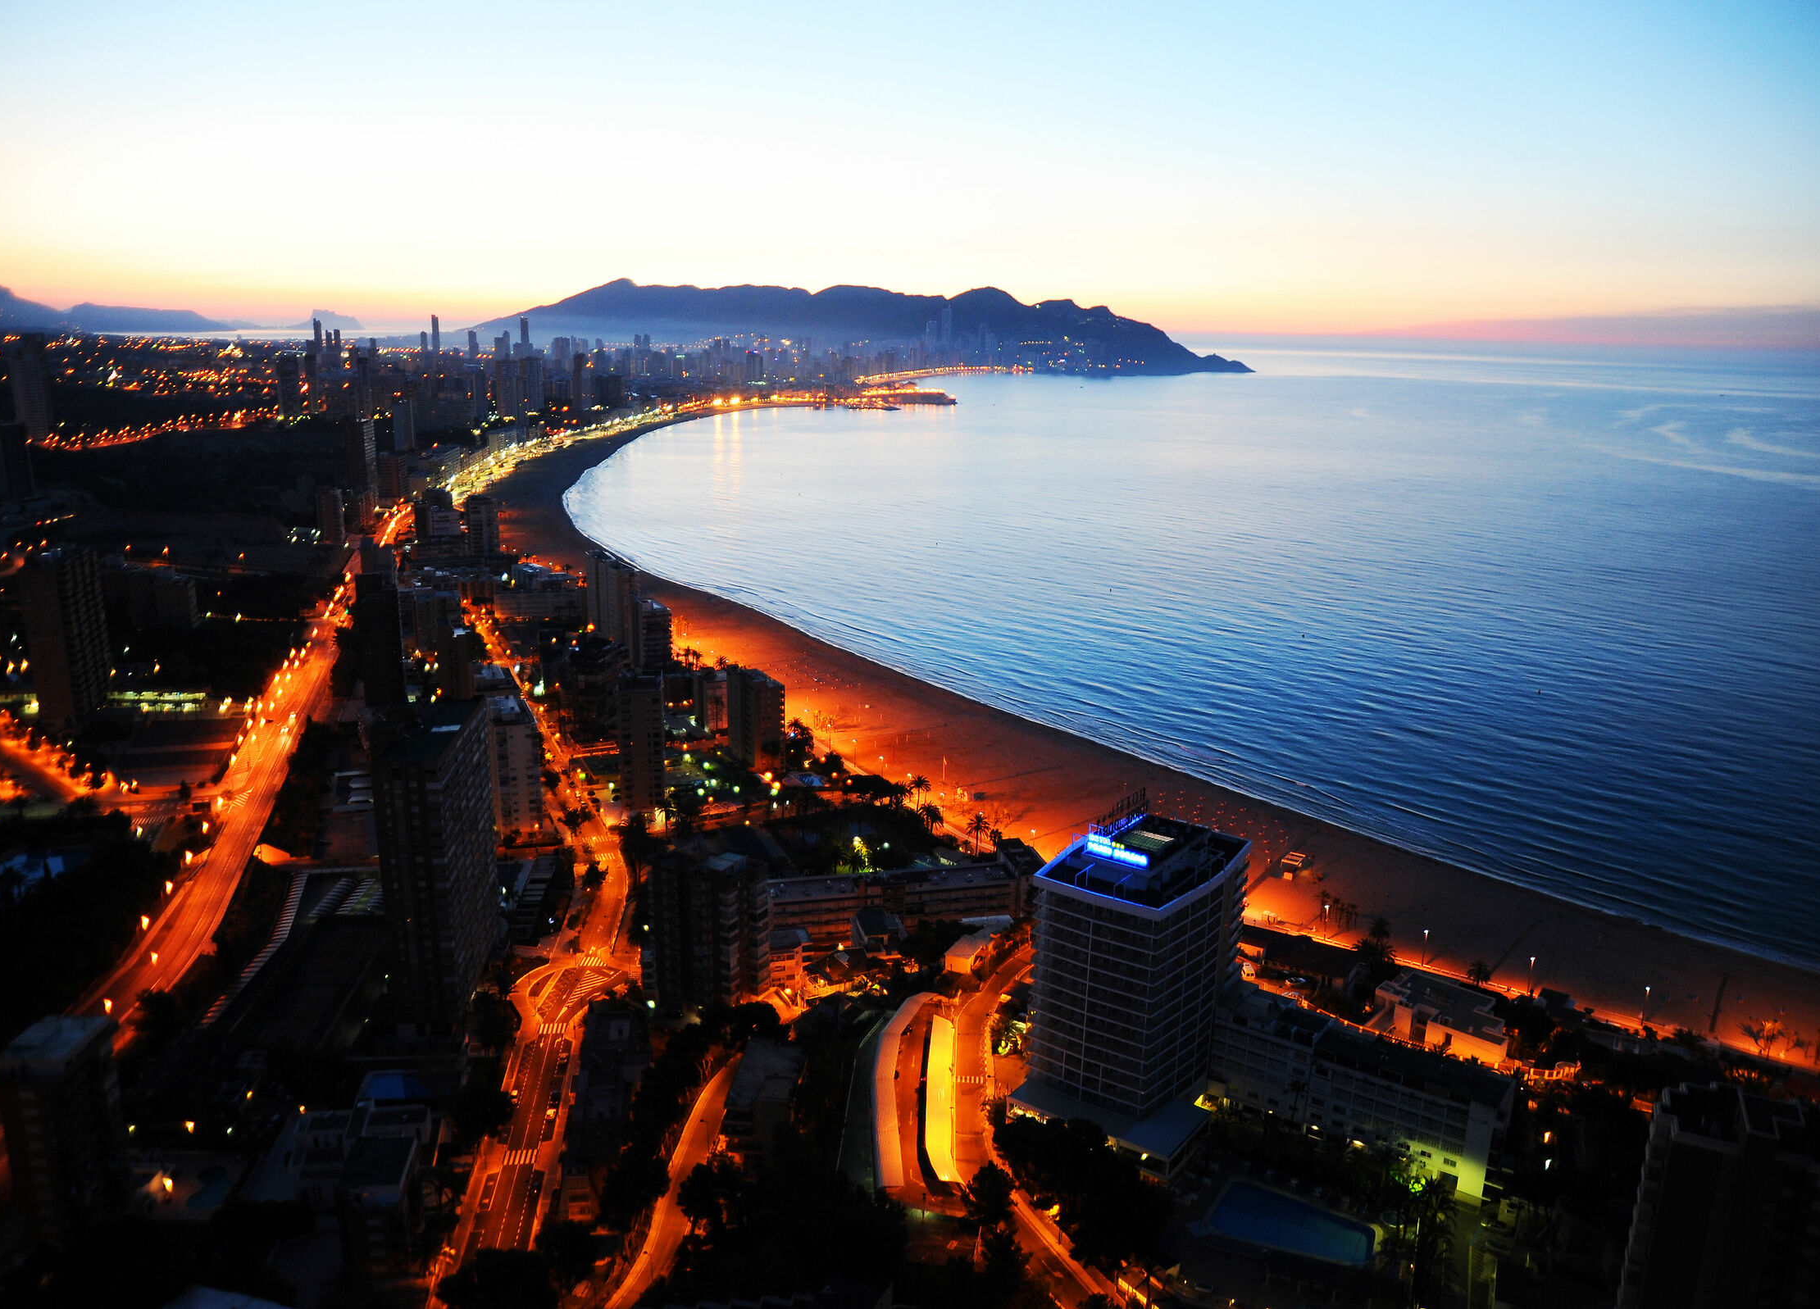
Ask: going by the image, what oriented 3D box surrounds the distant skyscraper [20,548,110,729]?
[{"bbox_3d":[-313.840,-6.720,487.840,14.000,62.000,36.000,-3,15,-15],"label":"distant skyscraper"}]

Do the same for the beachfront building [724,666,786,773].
[{"bbox_3d":[-55.710,22.700,477.820,10.990,30.270,26.100,-7,16,-28],"label":"beachfront building"}]

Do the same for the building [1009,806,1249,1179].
[{"bbox_3d":[48.070,62.940,259.420,31.920,50.500,48.980,11,18,36],"label":"building"}]

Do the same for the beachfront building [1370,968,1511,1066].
[{"bbox_3d":[121.910,82.140,296.650,26.200,6.000,19.960,11,17,34],"label":"beachfront building"}]

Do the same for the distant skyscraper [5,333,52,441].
[{"bbox_3d":[-871.960,-263.870,1296.480,21.000,103.000,23.000,8,16,26],"label":"distant skyscraper"}]

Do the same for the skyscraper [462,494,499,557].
[{"bbox_3d":[-284.990,-85.760,873.150,17.350,36.170,15.560,-6,16,-26],"label":"skyscraper"}]

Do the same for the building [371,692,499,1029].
[{"bbox_3d":[-108.600,46.020,305.720,13.470,60.500,50.800,-1,14,-7],"label":"building"}]

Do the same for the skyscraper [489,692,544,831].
[{"bbox_3d":[-120.030,32.150,400.930,12.800,36.500,24.000,-4,15,-20],"label":"skyscraper"}]

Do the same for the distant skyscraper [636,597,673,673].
[{"bbox_3d":[-118.270,-9.270,603.090,12.120,28.440,20.500,-5,15,-22],"label":"distant skyscraper"}]

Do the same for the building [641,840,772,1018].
[{"bbox_3d":[-44.660,60.550,292.630,25.110,30.760,13.100,10,17,31],"label":"building"}]

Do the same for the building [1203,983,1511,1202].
[{"bbox_3d":[84.510,82.540,249.380,52.460,16.800,17.370,11,18,36],"label":"building"}]

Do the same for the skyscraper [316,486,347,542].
[{"bbox_3d":[-391.680,-94.560,889.470,11.620,33.920,17.190,1,14,0],"label":"skyscraper"}]

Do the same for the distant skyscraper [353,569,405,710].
[{"bbox_3d":[-204.360,-3.830,509.190,14.500,50.000,16.000,-5,15,-21],"label":"distant skyscraper"}]

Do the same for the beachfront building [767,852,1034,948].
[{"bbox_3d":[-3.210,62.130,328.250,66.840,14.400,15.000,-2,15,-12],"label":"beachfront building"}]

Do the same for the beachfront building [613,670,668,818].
[{"bbox_3d":[-84.360,27.700,409.010,14.000,42.500,14.500,-2,15,-12],"label":"beachfront building"}]

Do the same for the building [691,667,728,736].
[{"bbox_3d":[-74.800,18.460,507.650,13.000,22.170,12.030,-6,16,-26],"label":"building"}]

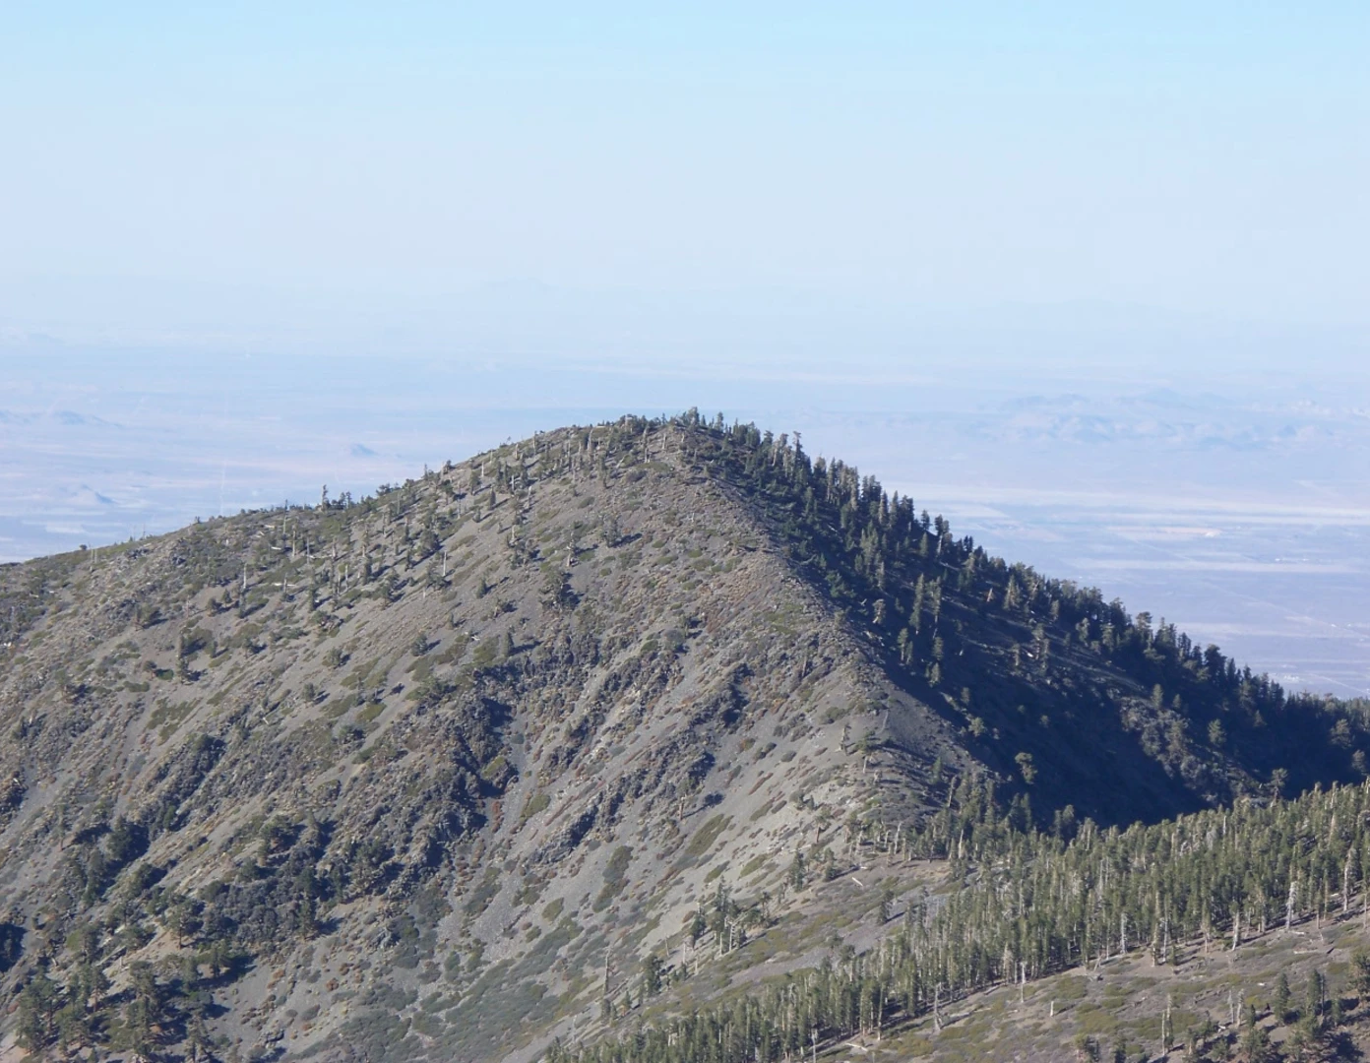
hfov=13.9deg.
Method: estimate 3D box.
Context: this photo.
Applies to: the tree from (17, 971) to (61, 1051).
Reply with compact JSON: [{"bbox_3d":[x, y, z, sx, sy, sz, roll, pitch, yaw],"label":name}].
[{"bbox_3d":[-339.787,252.438,2950.000,22.594,40.297,21.662,0,3,0],"label":"tree"}]

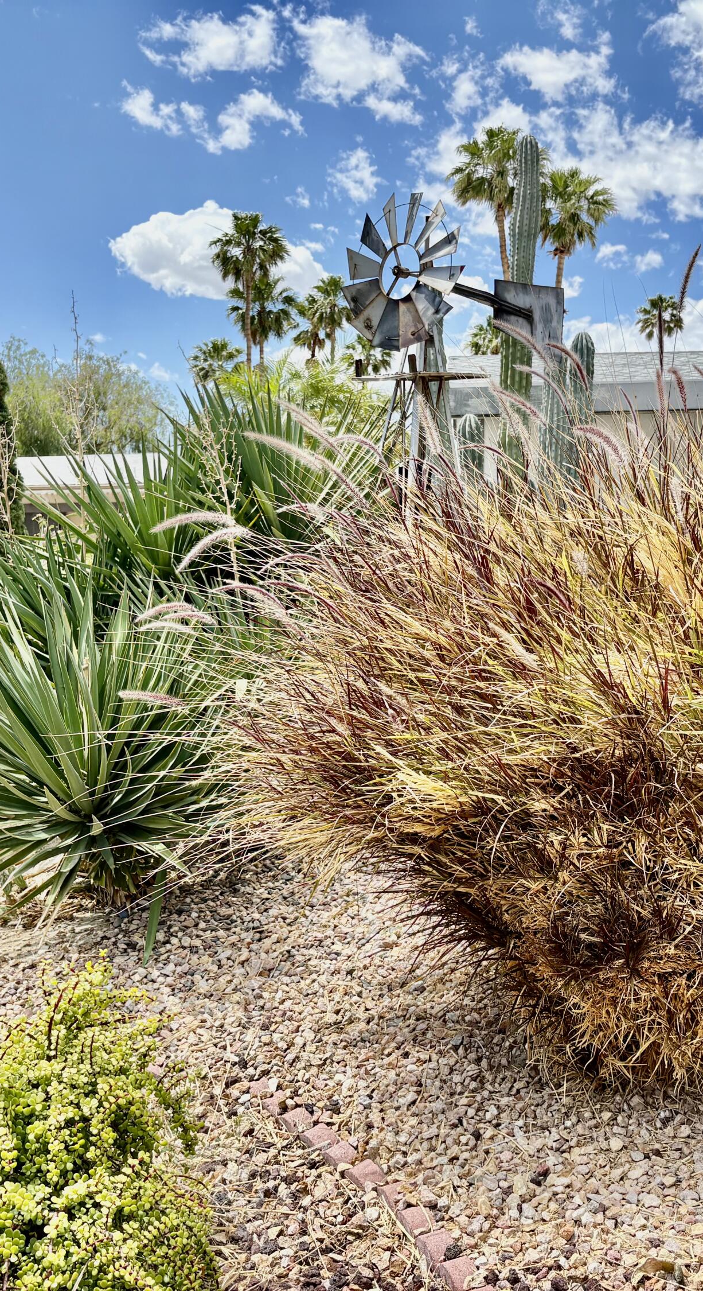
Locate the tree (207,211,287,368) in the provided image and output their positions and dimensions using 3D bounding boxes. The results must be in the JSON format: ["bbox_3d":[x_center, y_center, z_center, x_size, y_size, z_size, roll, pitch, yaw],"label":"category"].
[{"bbox_3d":[-4.377,-10.511,56.322,3.482,16.368,3.500,-1,5,0],"label":"tree"}]

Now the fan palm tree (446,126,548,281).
[{"bbox_3d":[5.281,-10.018,46.337,3.626,16.634,3.700,-1,5,0],"label":"fan palm tree"}]

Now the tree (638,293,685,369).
[{"bbox_3d":[20.347,-13.969,85.156,3.343,18.218,3.400,-1,5,0],"label":"tree"}]

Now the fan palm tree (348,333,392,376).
[{"bbox_3d":[1.175,-13.170,89.220,3.412,16.541,3.400,-1,5,0],"label":"fan palm tree"}]

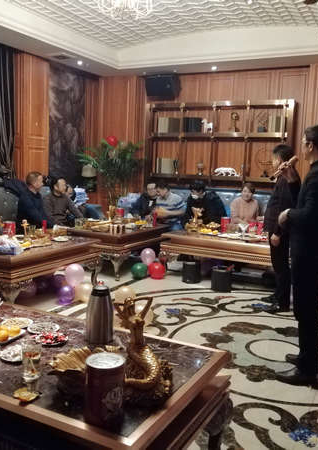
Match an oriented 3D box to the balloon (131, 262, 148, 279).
[{"bbox_3d":[-0.249,0.588,5.980,0.205,0.215,0.205,2,7,0],"label":"balloon"}]

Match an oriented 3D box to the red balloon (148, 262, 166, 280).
[{"bbox_3d":[-0.025,0.591,5.970,0.213,0.222,0.213,2,7,0],"label":"red balloon"}]

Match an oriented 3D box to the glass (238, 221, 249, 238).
[{"bbox_3d":[1.050,0.073,5.749,0.130,0.200,0.130,5,7,26],"label":"glass"}]

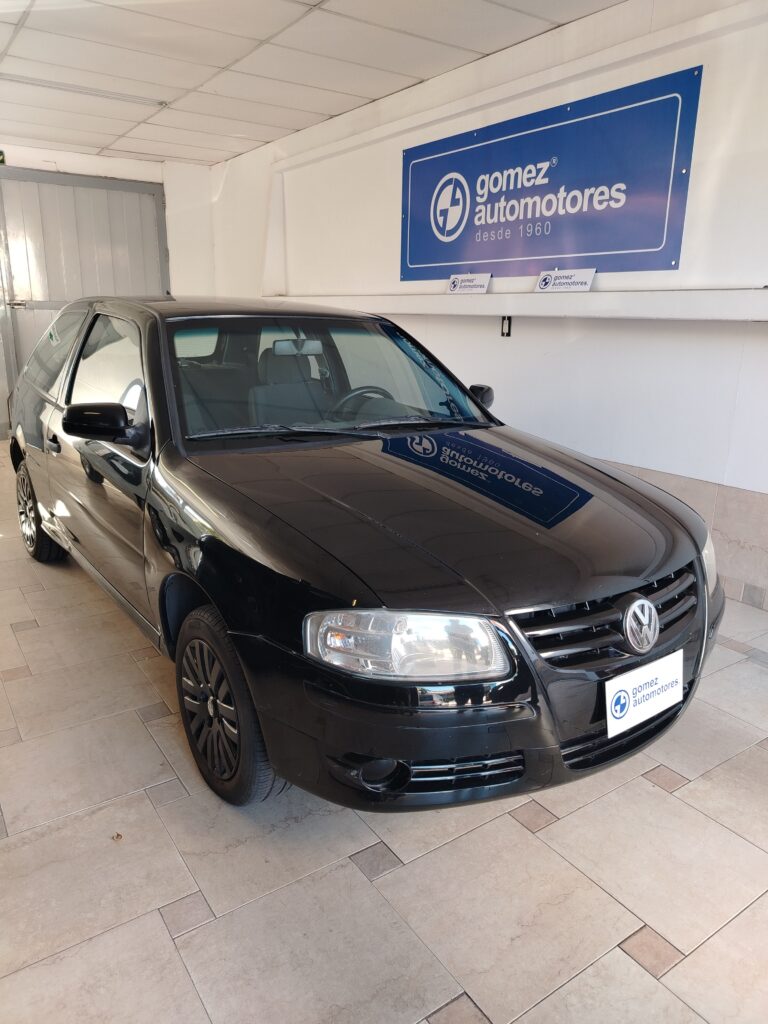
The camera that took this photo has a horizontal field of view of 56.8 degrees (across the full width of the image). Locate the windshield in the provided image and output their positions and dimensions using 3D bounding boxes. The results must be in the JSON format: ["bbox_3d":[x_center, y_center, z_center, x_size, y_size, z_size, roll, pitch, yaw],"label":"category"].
[{"bbox_3d":[-0.229,-0.544,2.695,1.300,0.120,0.660,-10,55,-34],"label":"windshield"}]

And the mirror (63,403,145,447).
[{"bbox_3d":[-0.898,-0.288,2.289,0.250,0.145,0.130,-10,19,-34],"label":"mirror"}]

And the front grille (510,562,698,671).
[{"bbox_3d":[0.581,0.258,1.724,0.690,0.170,0.120,-10,12,-34],"label":"front grille"}]

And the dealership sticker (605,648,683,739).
[{"bbox_3d":[0.628,0.431,1.702,0.303,0.136,0.010,-10,10,-34],"label":"dealership sticker"}]

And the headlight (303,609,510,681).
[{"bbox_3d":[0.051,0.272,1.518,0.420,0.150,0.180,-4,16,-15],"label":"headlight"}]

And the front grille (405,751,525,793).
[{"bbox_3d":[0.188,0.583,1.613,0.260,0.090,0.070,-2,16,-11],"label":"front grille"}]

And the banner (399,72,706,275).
[{"bbox_3d":[0.804,-1.901,4.314,0.020,0.900,2.300,-10,19,-34],"label":"banner"}]

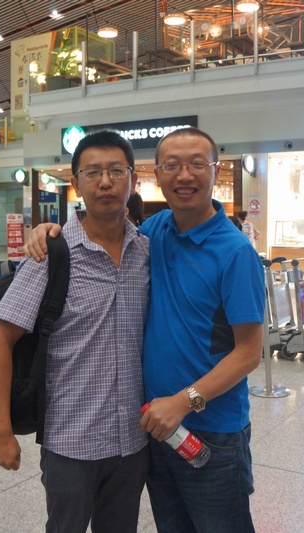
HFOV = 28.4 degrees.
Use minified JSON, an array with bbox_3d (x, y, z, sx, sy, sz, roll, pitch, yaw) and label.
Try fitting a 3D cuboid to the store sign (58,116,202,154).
[{"bbox_3d":[-0.610,-3.565,16.400,4.310,0.770,0.140,2,4,28],"label":"store sign"}]

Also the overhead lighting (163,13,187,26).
[{"bbox_3d":[0.680,-7.371,17.900,0.670,0.170,0.670,0,4,0],"label":"overhead lighting"}]

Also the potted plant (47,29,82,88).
[{"bbox_3d":[-2.655,-6.175,18.200,1.000,1.920,1.000,2,4,28],"label":"potted plant"}]

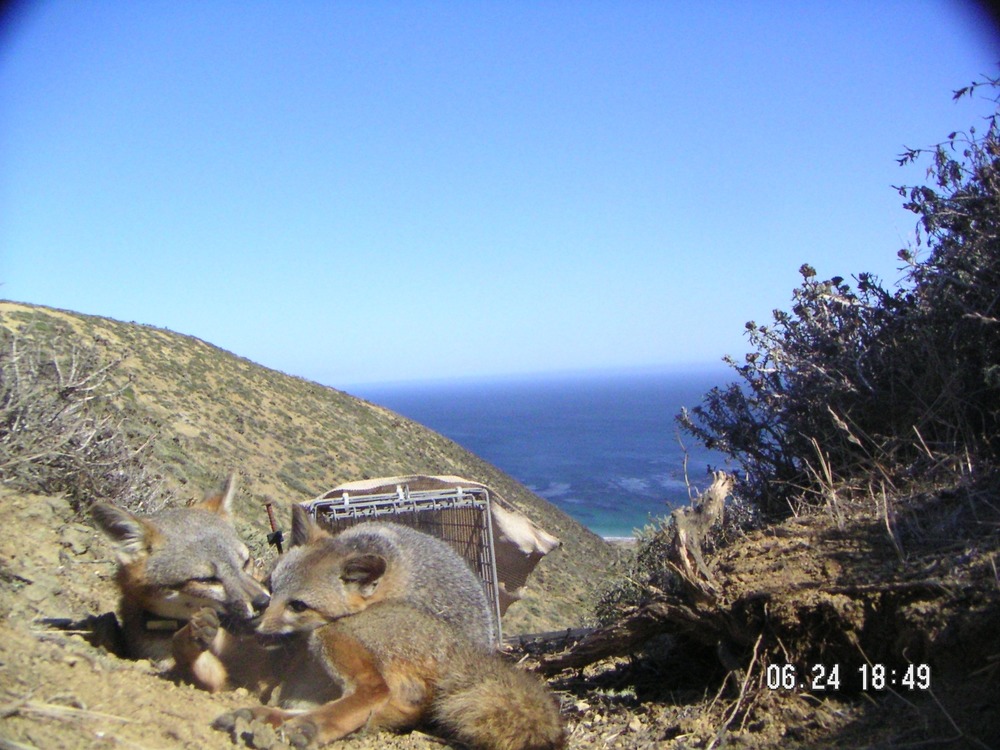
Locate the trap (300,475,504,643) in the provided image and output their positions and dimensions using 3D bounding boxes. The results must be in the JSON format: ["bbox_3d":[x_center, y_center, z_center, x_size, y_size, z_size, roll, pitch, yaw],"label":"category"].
[{"bbox_3d":[-0.183,0.305,1.775,0.232,0.235,0.660,-5,-6,-12],"label":"trap"}]

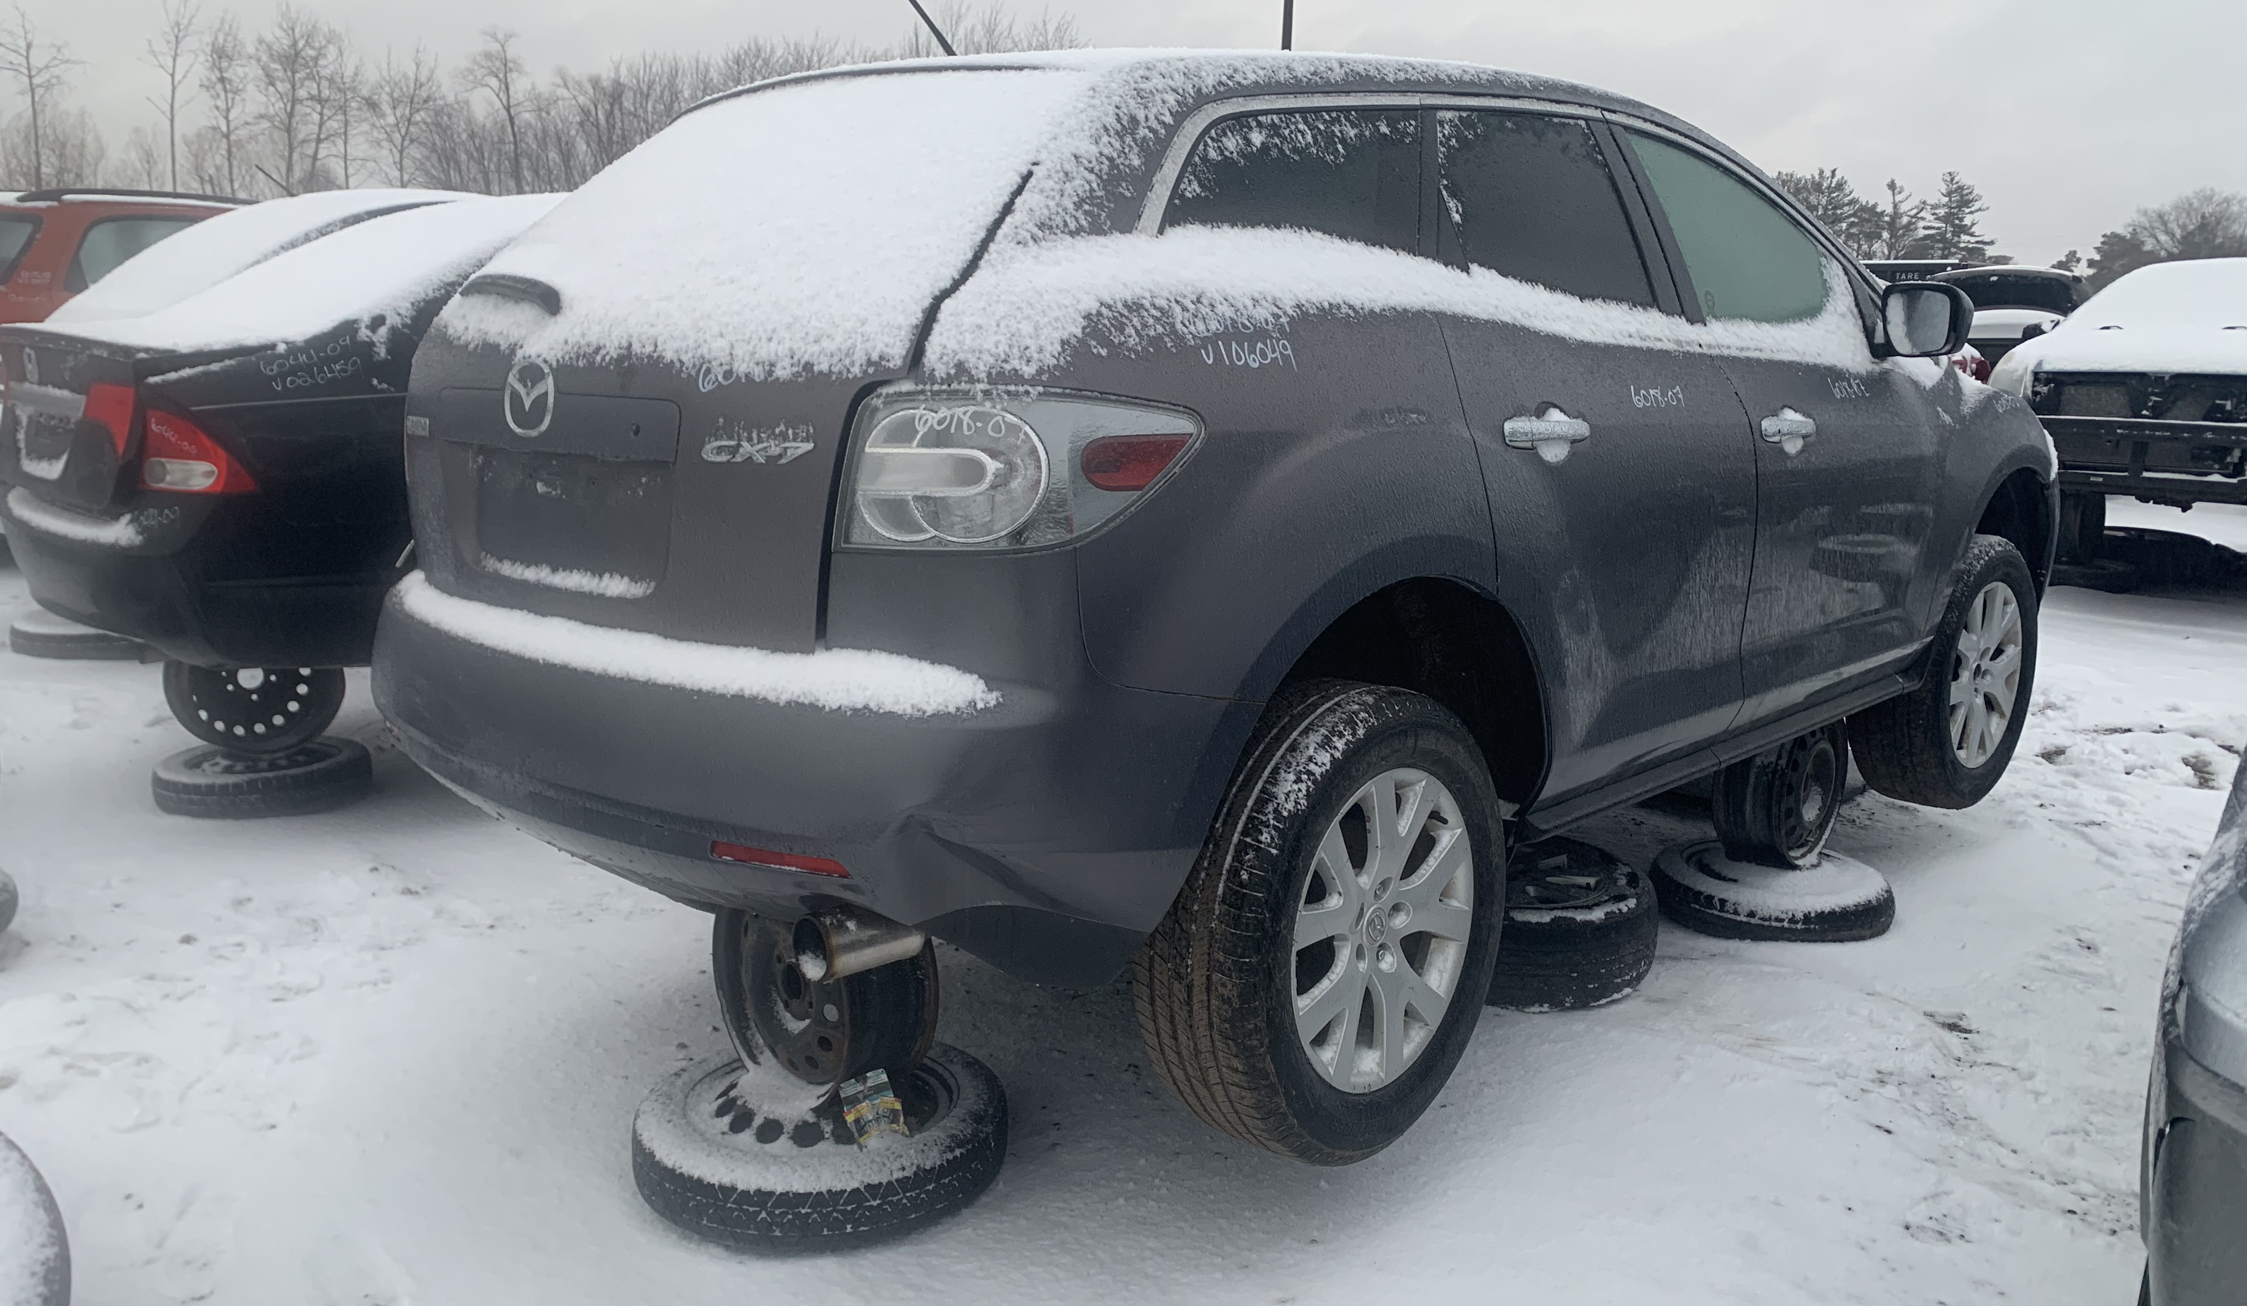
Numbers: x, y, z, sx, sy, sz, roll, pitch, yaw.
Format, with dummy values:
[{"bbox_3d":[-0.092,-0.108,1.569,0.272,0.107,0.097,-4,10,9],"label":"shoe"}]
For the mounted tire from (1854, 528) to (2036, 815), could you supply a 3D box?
[{"bbox_3d":[2.225,0.047,4.545,0.735,0.735,0.240,-7,12,-44],"label":"mounted tire"}]

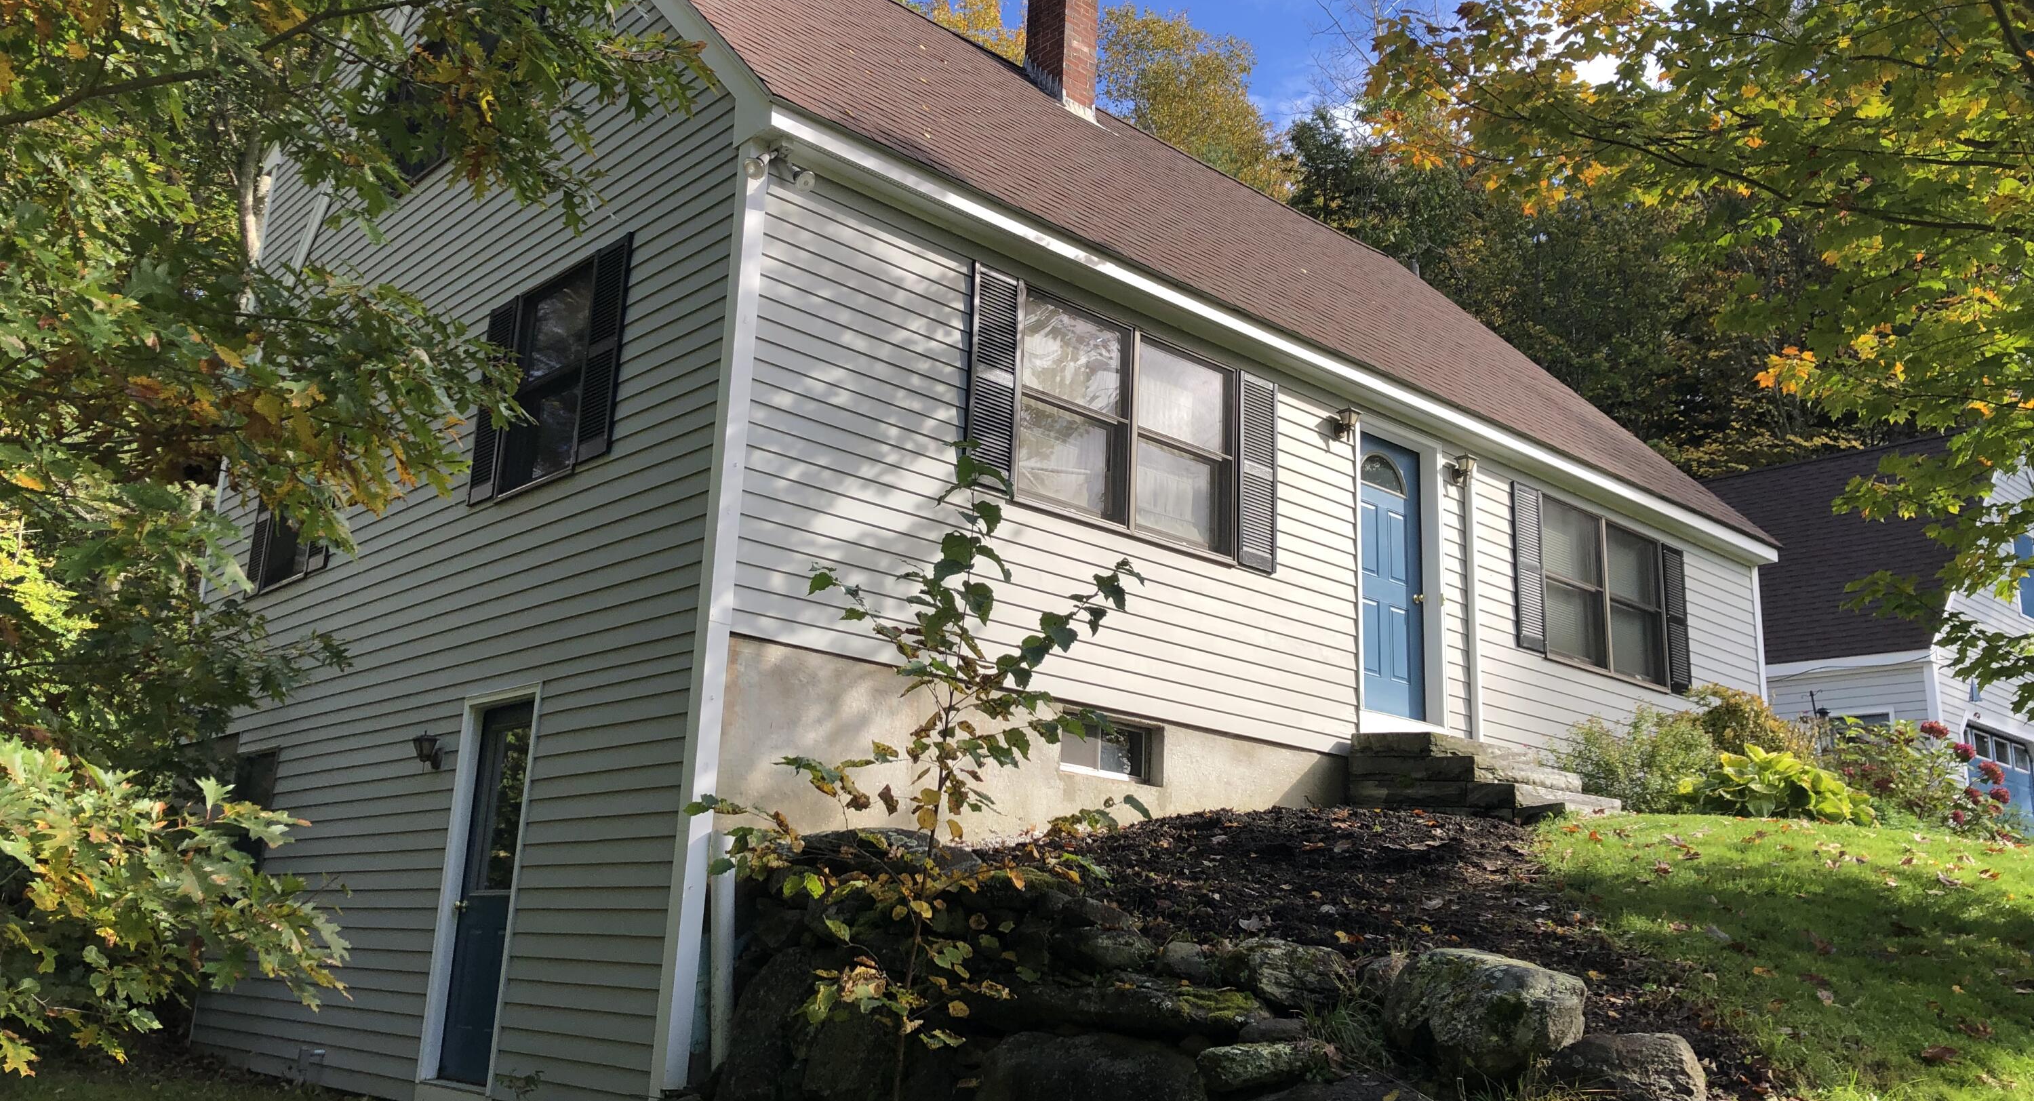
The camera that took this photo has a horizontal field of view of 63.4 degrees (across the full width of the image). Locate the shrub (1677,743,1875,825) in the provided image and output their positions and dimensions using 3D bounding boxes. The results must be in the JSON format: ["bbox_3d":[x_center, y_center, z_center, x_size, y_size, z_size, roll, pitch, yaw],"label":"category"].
[{"bbox_3d":[5.065,1.565,10.984,1.300,0.550,1.100,15,-19,-40],"label":"shrub"}]

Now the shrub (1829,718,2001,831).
[{"bbox_3d":[6.594,1.638,12.074,1.200,0.850,1.100,15,-19,-40],"label":"shrub"}]

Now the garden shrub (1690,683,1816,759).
[{"bbox_3d":[6.061,1.648,13.451,1.100,1.139,1.000,15,-19,-40],"label":"garden shrub"}]

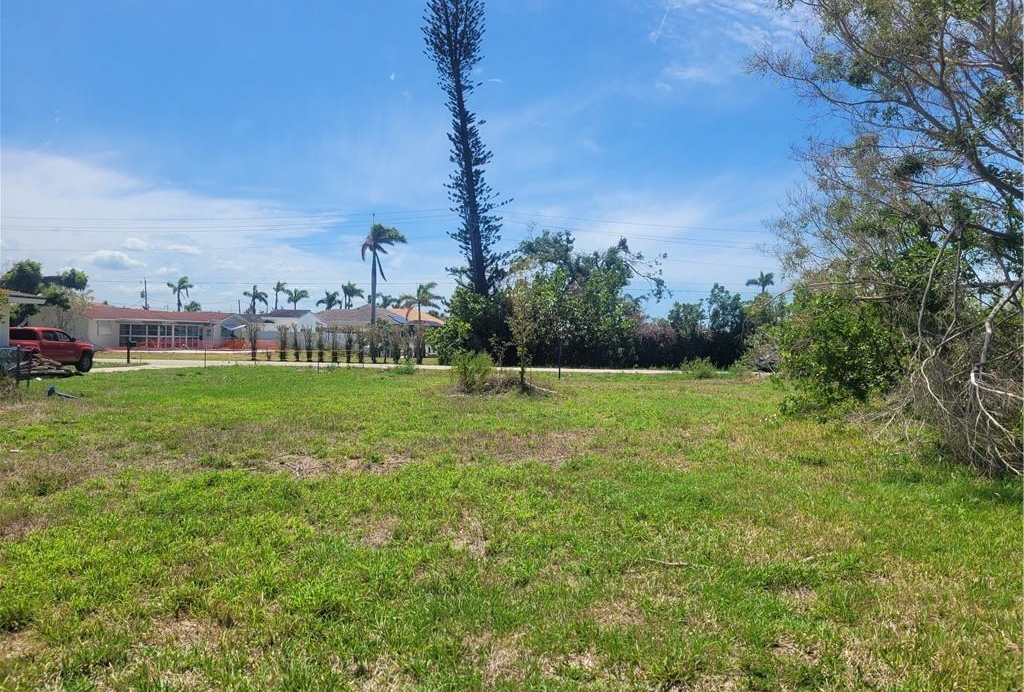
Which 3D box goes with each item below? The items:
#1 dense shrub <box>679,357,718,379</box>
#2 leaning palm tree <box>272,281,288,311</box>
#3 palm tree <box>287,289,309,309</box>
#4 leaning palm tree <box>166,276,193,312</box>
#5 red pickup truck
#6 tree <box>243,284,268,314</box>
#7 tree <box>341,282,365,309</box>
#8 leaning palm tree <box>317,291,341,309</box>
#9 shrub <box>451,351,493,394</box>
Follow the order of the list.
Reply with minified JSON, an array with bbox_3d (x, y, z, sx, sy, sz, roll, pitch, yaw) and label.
[{"bbox_3d":[8.875,1.023,36.600,1.900,1.050,1.600,1,0,0],"label":"dense shrub"},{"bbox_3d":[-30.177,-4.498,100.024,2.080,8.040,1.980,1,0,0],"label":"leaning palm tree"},{"bbox_3d":[-27.120,-3.768,97.020,2.770,6.970,2.640,1,0,0],"label":"palm tree"},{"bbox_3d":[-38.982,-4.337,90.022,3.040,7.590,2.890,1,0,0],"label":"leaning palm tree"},{"bbox_3d":[-18.230,0.145,29.313,1.900,1.800,5.400,1,0,5],"label":"red pickup truck"},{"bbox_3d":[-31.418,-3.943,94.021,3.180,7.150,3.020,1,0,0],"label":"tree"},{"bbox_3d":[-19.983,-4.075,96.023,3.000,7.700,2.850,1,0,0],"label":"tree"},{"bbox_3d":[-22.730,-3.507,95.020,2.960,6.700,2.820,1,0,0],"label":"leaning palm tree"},{"bbox_3d":[-1.222,0.789,23.800,1.360,1.300,1.300,1,0,0],"label":"shrub"}]

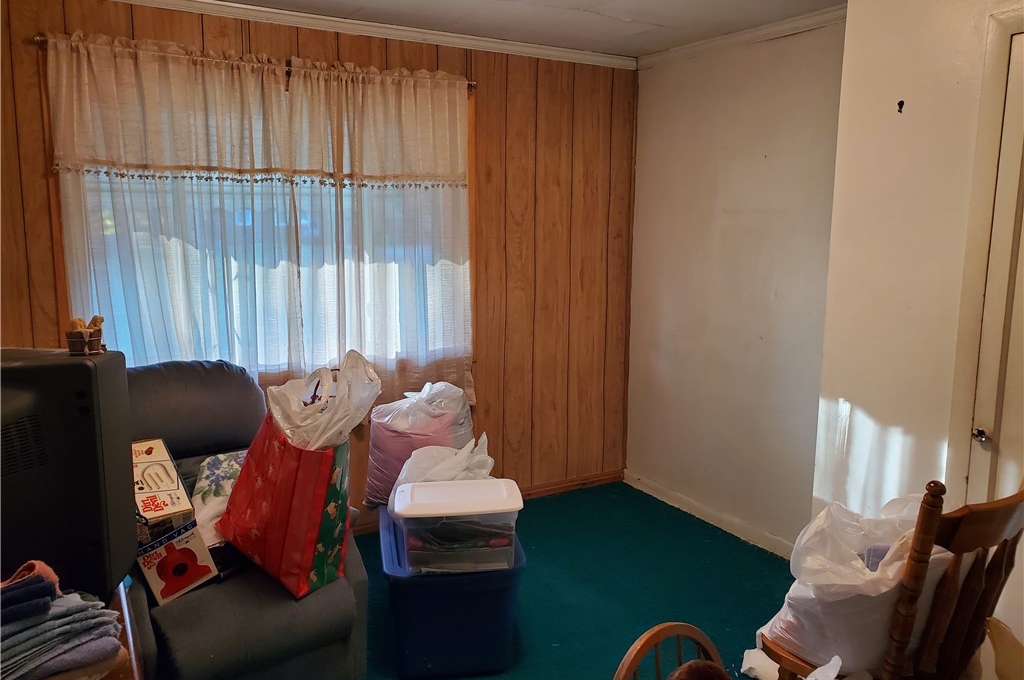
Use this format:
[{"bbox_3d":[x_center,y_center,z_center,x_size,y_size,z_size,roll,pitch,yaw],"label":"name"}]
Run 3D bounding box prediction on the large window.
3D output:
[{"bbox_3d":[-0.933,-0.418,3.344,1.750,1.500,0.100,-5,11,-30],"label":"large window"}]

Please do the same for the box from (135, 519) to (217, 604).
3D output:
[{"bbox_3d":[-1.055,0.690,2.353,0.120,0.187,0.217,-26,-4,27],"label":"box"}]

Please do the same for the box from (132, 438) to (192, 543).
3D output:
[{"bbox_3d":[-1.213,0.511,2.584,0.150,0.150,0.310,-8,48,-42],"label":"box"}]

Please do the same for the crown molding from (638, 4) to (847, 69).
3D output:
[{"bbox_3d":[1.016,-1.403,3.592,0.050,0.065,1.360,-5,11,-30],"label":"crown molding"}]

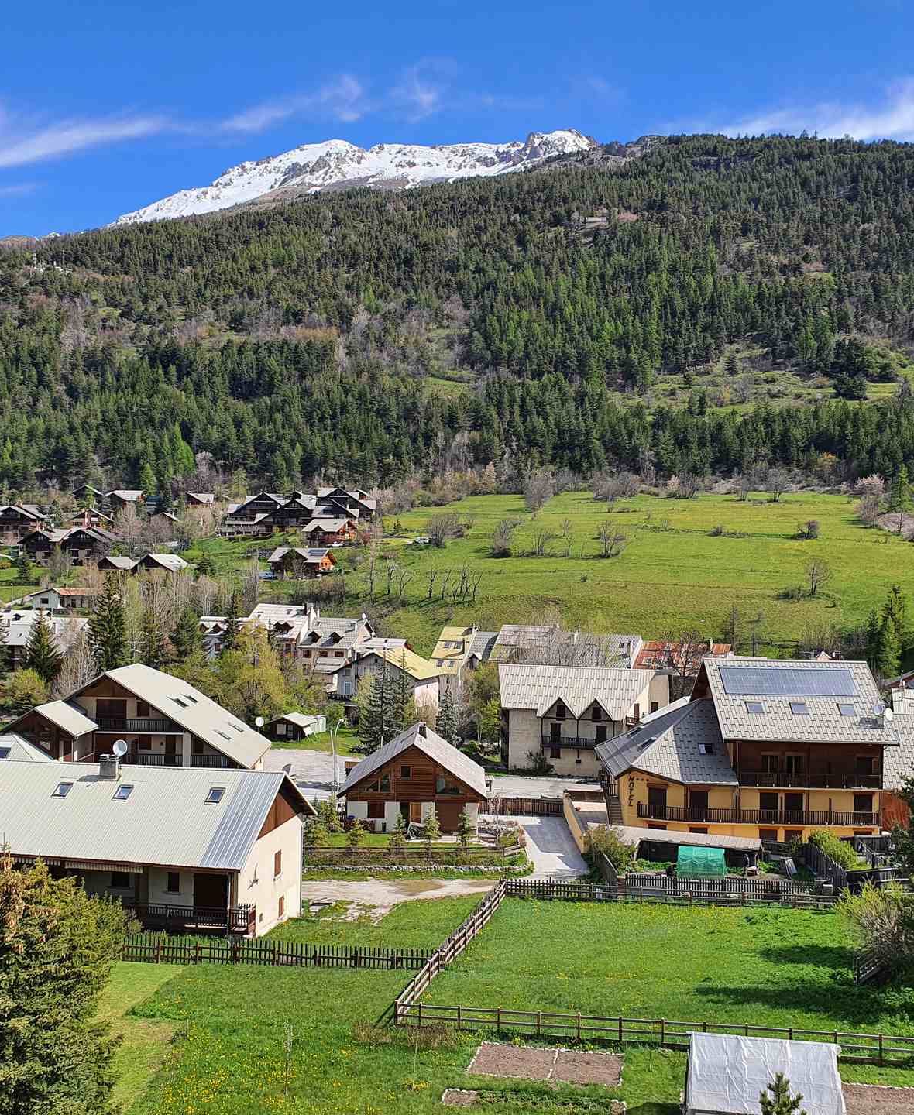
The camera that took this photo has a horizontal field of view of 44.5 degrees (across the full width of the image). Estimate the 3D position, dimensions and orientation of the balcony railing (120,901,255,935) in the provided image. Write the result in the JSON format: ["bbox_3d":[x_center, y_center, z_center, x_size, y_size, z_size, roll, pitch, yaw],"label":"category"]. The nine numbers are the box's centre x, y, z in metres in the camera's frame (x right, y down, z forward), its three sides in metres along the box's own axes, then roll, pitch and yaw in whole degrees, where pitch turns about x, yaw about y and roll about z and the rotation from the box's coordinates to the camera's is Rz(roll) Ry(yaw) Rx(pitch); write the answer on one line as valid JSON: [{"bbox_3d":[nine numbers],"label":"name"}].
[{"bbox_3d":[-13.018,17.214,54.186,6.500,1.130,1.200,1,0,10],"label":"balcony railing"}]

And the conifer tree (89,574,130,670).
[{"bbox_3d":[-44.360,9.828,142.048,5.600,15.966,5.600,1,0,-17],"label":"conifer tree"}]

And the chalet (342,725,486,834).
[{"bbox_3d":[-3.160,17.423,89.574,11.000,6.900,13.000,1,-1,1],"label":"chalet"}]

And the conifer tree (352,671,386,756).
[{"bbox_3d":[-10.331,19.238,137.000,4.600,10.120,4.600,1,-1,0],"label":"conifer tree"}]

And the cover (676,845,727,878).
[{"bbox_3d":[16.165,20.032,73.684,3.000,1.950,1.350,1,-1,11],"label":"cover"}]

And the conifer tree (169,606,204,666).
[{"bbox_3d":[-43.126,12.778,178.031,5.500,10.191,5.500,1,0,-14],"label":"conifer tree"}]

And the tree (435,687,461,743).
[{"bbox_3d":[-1.077,19.665,138.000,3.200,7.610,3.200,1,-1,0],"label":"tree"}]

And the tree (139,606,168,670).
[{"bbox_3d":[-60.499,16.972,222.000,5.200,14.320,5.200,1,-1,0],"label":"tree"}]

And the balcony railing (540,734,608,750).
[{"bbox_3d":[11.232,17.159,103.209,6.800,1.050,1.150,1,0,14],"label":"balcony railing"}]

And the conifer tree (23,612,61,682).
[{"bbox_3d":[-57.638,12.902,155.031,5.300,10.488,5.300,1,0,-20],"label":"conifer tree"}]

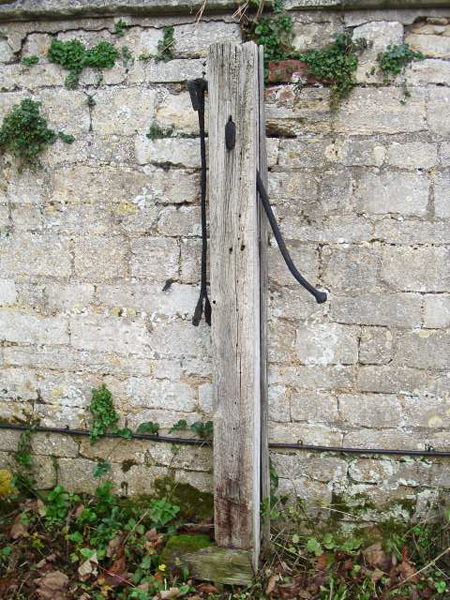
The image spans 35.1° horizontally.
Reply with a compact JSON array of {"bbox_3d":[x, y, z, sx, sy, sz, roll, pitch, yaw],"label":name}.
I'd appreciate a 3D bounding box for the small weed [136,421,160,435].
[{"bbox_3d":[-0.307,0.511,2.851,0.090,0.043,0.040,2,12,8],"label":"small weed"}]

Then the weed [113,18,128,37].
[{"bbox_3d":[-0.373,-0.973,2.538,0.049,0.062,0.045,2,11,9],"label":"weed"}]

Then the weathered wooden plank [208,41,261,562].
[{"bbox_3d":[0.035,0.063,2.502,0.159,1.832,0.070,2,12,8],"label":"weathered wooden plank"}]

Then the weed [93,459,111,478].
[{"bbox_3d":[-0.508,0.694,2.926,0.068,0.074,0.030,2,12,8],"label":"weed"}]

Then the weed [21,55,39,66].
[{"bbox_3d":[-0.818,-1.002,2.974,0.056,0.038,0.050,1,9,8],"label":"weed"}]

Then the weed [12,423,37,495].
[{"bbox_3d":[-0.833,0.663,2.953,0.067,0.278,0.060,2,12,8],"label":"weed"}]

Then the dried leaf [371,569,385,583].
[{"bbox_3d":[0.574,1.036,2.674,0.044,0.028,0.040,2,12,8],"label":"dried leaf"}]

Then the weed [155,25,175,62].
[{"bbox_3d":[-0.244,-1.037,2.877,0.065,0.132,0.070,1,9,8],"label":"weed"}]

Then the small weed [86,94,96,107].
[{"bbox_3d":[-0.558,-0.834,2.973,0.032,0.044,0.030,1,9,8],"label":"small weed"}]

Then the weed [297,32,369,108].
[{"bbox_3d":[0.416,-0.892,2.768,0.265,0.249,0.140,1,9,8],"label":"weed"}]

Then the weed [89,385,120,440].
[{"bbox_3d":[-0.531,0.500,3.138,0.112,0.232,0.090,1,9,8],"label":"weed"}]

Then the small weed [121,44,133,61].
[{"bbox_3d":[-0.355,-0.893,2.565,0.038,0.053,0.030,2,12,8],"label":"small weed"}]

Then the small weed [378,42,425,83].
[{"bbox_3d":[0.596,-0.806,2.412,0.150,0.122,0.080,2,12,8],"label":"small weed"}]

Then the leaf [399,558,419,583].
[{"bbox_3d":[0.664,0.980,2.575,0.060,0.044,0.080,1,9,8],"label":"leaf"}]

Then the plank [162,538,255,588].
[{"bbox_3d":[-0.055,0.952,2.599,0.310,0.100,0.160,1,9,8],"label":"plank"}]

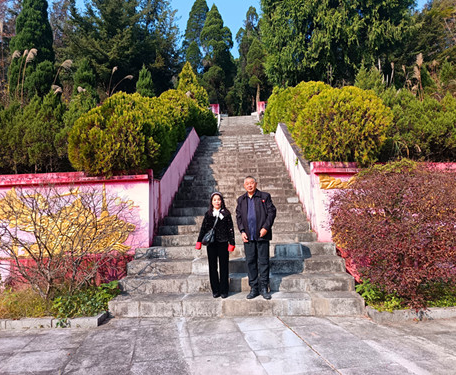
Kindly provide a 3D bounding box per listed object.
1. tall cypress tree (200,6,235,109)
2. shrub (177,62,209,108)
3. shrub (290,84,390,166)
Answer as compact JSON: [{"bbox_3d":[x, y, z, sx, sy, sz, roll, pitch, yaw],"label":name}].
[{"bbox_3d":[-0.970,-11.400,32.000,3.200,11.600,3.200,-1,-4,2],"label":"tall cypress tree"},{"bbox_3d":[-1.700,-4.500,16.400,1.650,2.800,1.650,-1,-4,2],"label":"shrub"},{"bbox_3d":[2.410,-1.240,7.300,2.100,1.850,2.150,-1,-4,2],"label":"shrub"}]

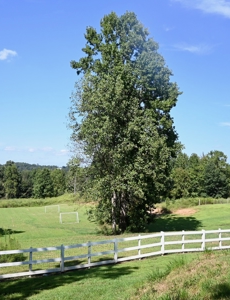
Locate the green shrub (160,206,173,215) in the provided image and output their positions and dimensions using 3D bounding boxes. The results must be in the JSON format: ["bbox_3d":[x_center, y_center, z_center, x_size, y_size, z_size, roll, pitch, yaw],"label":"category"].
[{"bbox_3d":[7.617,8.948,44.372,1.775,1.167,1.700,0,-5,0],"label":"green shrub"}]

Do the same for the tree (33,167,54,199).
[{"bbox_3d":[-26.535,12.407,111.334,8.164,11.067,8.000,0,-5,0],"label":"tree"}]

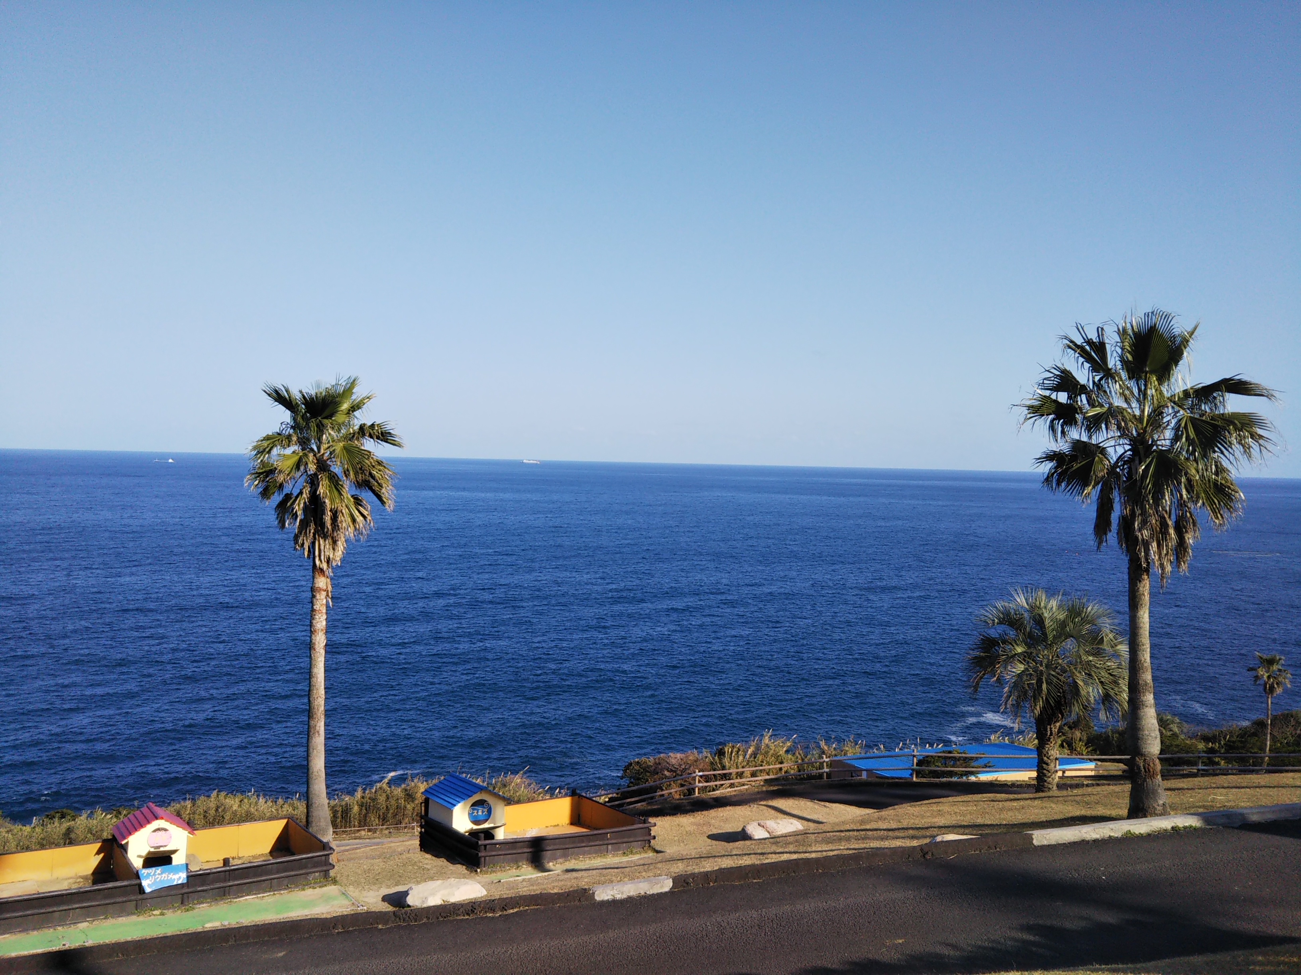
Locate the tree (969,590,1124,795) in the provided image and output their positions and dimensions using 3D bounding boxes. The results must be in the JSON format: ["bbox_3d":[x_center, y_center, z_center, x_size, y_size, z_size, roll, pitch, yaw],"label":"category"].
[{"bbox_3d":[9.211,4.706,26.134,3.587,4.734,3.587,1,2,0],"label":"tree"}]

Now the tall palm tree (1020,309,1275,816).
[{"bbox_3d":[9.630,1.487,21.847,4.695,9.844,4.695,1,2,0],"label":"tall palm tree"}]

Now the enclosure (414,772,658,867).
[{"bbox_3d":[-2.168,6.158,21.471,3.450,1.150,2.300,0,2,-32],"label":"enclosure"}]

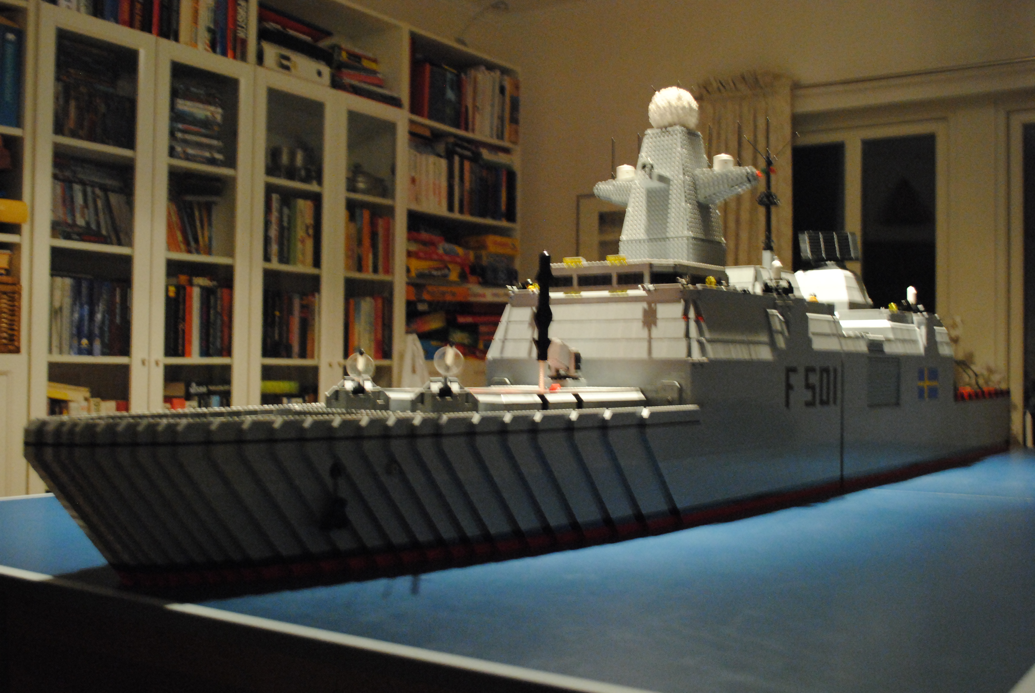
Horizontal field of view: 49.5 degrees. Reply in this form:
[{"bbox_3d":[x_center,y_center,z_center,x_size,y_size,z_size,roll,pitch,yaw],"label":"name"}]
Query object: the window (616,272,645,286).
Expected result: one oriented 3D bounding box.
[{"bbox_3d":[0.171,-0.102,1.700,0.048,0.019,0.009,-1,-2,36],"label":"window"}]

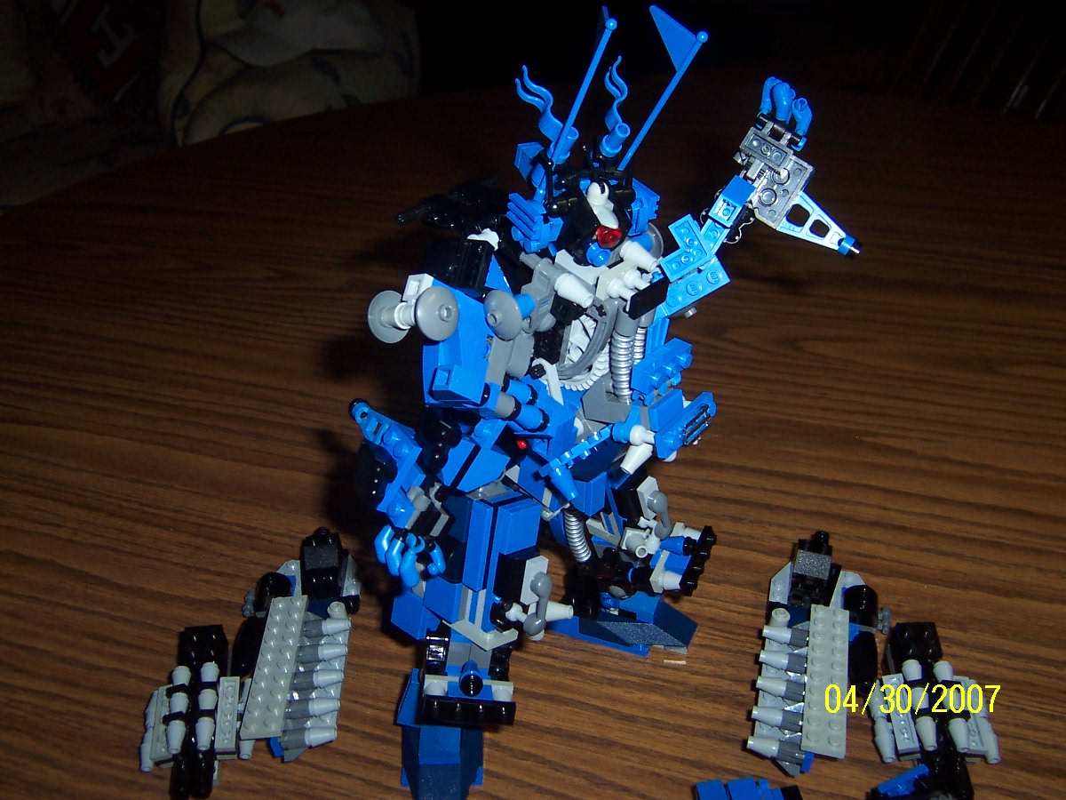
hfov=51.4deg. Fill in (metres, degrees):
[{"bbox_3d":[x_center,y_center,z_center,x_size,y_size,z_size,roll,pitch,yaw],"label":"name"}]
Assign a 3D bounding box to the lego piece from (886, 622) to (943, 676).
[{"bbox_3d":[0.162,0.104,0.468,0.017,0.011,0.017,-2,48,5],"label":"lego piece"}]

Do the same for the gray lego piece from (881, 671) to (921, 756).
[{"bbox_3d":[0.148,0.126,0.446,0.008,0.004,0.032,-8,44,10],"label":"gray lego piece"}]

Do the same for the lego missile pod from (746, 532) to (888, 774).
[{"bbox_3d":[0.128,0.105,0.484,0.054,0.025,0.137,8,34,12],"label":"lego missile pod"}]

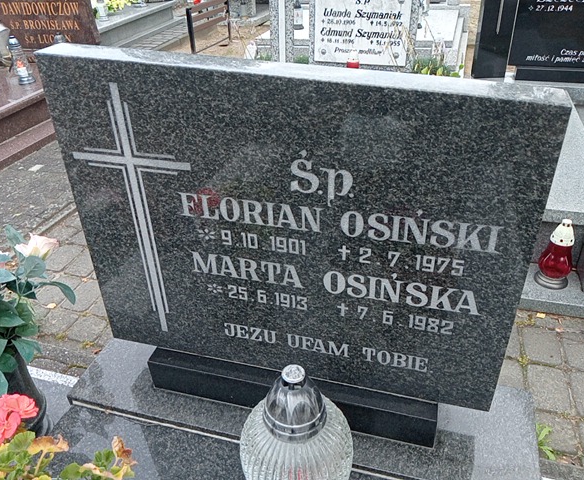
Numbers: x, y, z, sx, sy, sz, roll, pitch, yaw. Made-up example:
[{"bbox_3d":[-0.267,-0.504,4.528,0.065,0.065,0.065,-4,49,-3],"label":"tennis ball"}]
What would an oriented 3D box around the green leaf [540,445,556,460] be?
[{"bbox_3d":[0.649,0.539,1.310,0.018,0.012,0.043,-28,45,-18],"label":"green leaf"}]

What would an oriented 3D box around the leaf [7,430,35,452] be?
[{"bbox_3d":[-0.408,0.304,0.780,0.030,0.014,0.039,42,54,12],"label":"leaf"}]

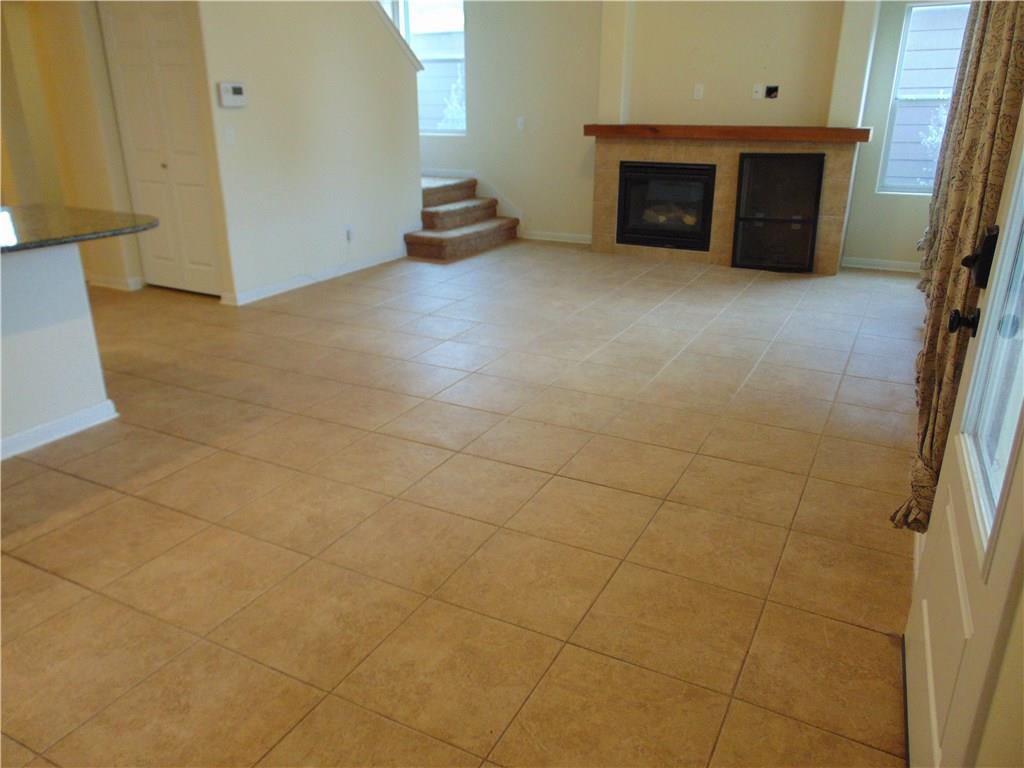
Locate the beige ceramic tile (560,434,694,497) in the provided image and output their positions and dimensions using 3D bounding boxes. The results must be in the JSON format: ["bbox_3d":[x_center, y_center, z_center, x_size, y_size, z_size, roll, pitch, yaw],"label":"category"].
[{"bbox_3d":[0.472,0.328,3.019,0.440,0.012,0.440,10,23,26],"label":"beige ceramic tile"}]

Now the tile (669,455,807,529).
[{"bbox_3d":[0.878,0.407,2.871,0.447,0.010,0.447,10,22,26],"label":"tile"}]

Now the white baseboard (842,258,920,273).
[{"bbox_3d":[3.297,-1.049,6.569,0.663,0.078,0.016,10,23,26],"label":"white baseboard"}]

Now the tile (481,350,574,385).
[{"bbox_3d":[0.104,-0.092,4.259,0.452,0.010,0.452,10,23,26],"label":"tile"}]

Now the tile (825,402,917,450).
[{"bbox_3d":[1.693,0.197,3.469,0.393,0.010,0.452,10,23,26],"label":"tile"}]

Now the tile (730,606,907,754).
[{"bbox_3d":[0.820,0.742,1.903,0.387,0.012,0.440,10,23,26],"label":"tile"}]

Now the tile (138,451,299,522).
[{"bbox_3d":[-1.124,0.390,2.868,0.440,0.012,0.440,10,23,26],"label":"tile"}]

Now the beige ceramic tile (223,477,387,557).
[{"bbox_3d":[-0.730,0.462,2.673,0.440,0.012,0.440,10,23,26],"label":"beige ceramic tile"}]

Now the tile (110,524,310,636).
[{"bbox_3d":[-0.969,0.612,2.358,0.454,0.010,0.454,10,23,26],"label":"tile"}]

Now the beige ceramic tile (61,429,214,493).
[{"bbox_3d":[-1.600,0.316,3.167,0.452,0.010,0.452,10,23,26],"label":"beige ceramic tile"}]

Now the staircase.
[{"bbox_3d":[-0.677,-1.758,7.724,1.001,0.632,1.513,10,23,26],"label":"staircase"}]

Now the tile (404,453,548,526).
[{"bbox_3d":[-0.132,0.402,2.893,0.447,0.010,0.447,10,22,26],"label":"tile"}]

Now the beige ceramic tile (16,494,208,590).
[{"bbox_3d":[-1.354,0.534,2.540,0.447,0.010,0.447,10,22,26],"label":"beige ceramic tile"}]

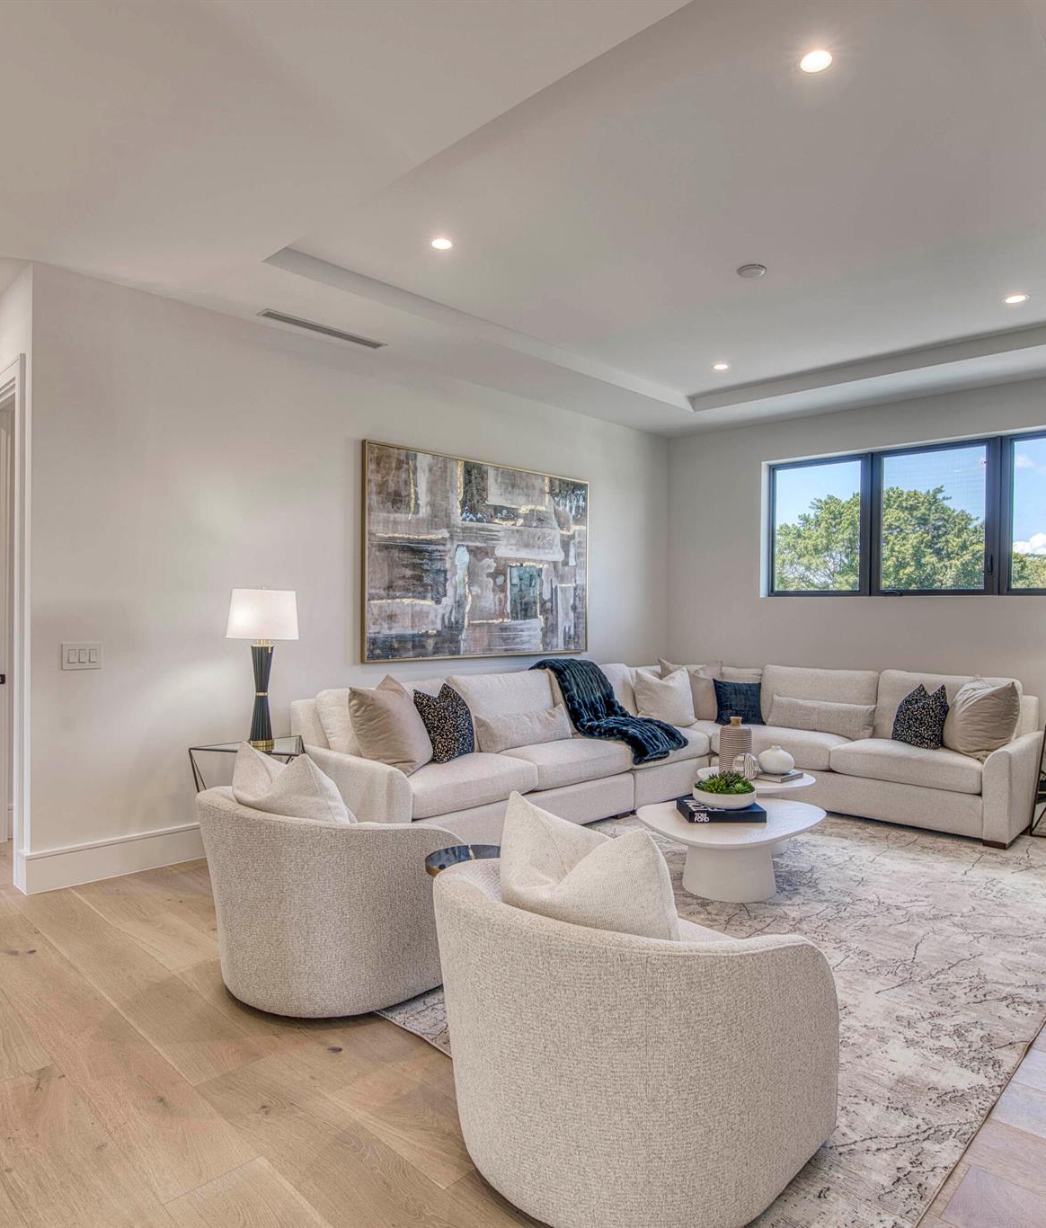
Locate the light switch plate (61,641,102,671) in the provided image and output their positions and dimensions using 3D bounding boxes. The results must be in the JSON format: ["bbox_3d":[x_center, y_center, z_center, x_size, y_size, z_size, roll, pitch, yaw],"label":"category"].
[{"bbox_3d":[-2.095,0.202,3.649,0.009,0.124,0.168,1,1,45],"label":"light switch plate"}]

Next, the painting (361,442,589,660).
[{"bbox_3d":[-0.233,-0.376,5.474,0.045,1.360,2.106,1,1,45],"label":"painting"}]

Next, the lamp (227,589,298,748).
[{"bbox_3d":[-1.275,0.270,3.757,0.332,0.790,0.332,1,1,45],"label":"lamp"}]

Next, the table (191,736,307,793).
[{"bbox_3d":[-1.289,0.981,3.825,0.656,0.633,0.576,1,1,45],"label":"table"}]

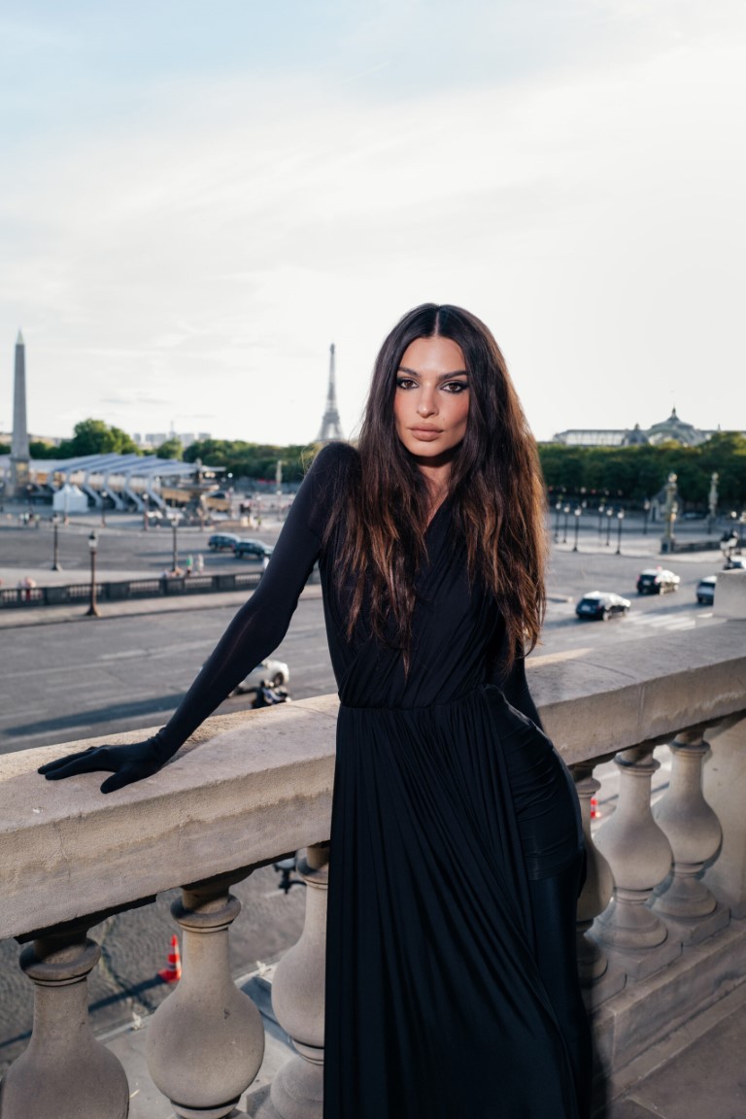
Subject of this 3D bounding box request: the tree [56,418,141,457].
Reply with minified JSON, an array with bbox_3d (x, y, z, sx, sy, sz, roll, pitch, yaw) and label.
[{"bbox_3d":[-109.206,-45.441,346.212,29.000,20.951,26.000,2,7,0],"label":"tree"}]

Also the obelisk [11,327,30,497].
[{"bbox_3d":[-68.475,-28.201,169.000,3.600,33.300,3.600,-4,9,-43],"label":"obelisk"}]

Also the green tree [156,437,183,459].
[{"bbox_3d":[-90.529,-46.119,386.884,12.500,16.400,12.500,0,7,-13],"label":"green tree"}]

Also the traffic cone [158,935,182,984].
[{"bbox_3d":[-3.608,7.162,15.776,0.410,0.750,0.410,-4,9,-44],"label":"traffic cone"}]

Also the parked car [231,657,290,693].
[{"bbox_3d":[-5.479,4.663,35.983,1.800,1.480,4.400,7,8,37],"label":"parked car"}]

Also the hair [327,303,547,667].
[{"bbox_3d":[0.102,-0.117,1.390,0.350,0.580,0.280,3,7,7],"label":"hair"}]

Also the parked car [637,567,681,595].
[{"bbox_3d":[21.769,1.714,66.380,1.800,1.620,4.400,7,8,39],"label":"parked car"}]

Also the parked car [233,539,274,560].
[{"bbox_3d":[-10.457,-0.803,79.606,4.400,1.570,1.800,5,7,29],"label":"parked car"}]

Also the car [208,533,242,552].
[{"bbox_3d":[-13.760,-1.502,84.647,4.300,1.600,1.800,5,7,24],"label":"car"}]

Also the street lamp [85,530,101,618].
[{"bbox_3d":[-16.352,0.784,50.713,0.700,4.900,0.700,-4,9,-43],"label":"street lamp"}]

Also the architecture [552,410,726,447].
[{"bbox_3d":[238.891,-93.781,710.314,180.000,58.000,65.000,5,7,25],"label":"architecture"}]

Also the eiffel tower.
[{"bbox_3d":[-106.457,-420.636,2244.174,125.000,330.000,125.000,-1,7,-25],"label":"eiffel tower"}]

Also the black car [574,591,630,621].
[{"bbox_3d":[14.962,2.947,56.301,1.850,1.520,4.600,7,8,37],"label":"black car"}]

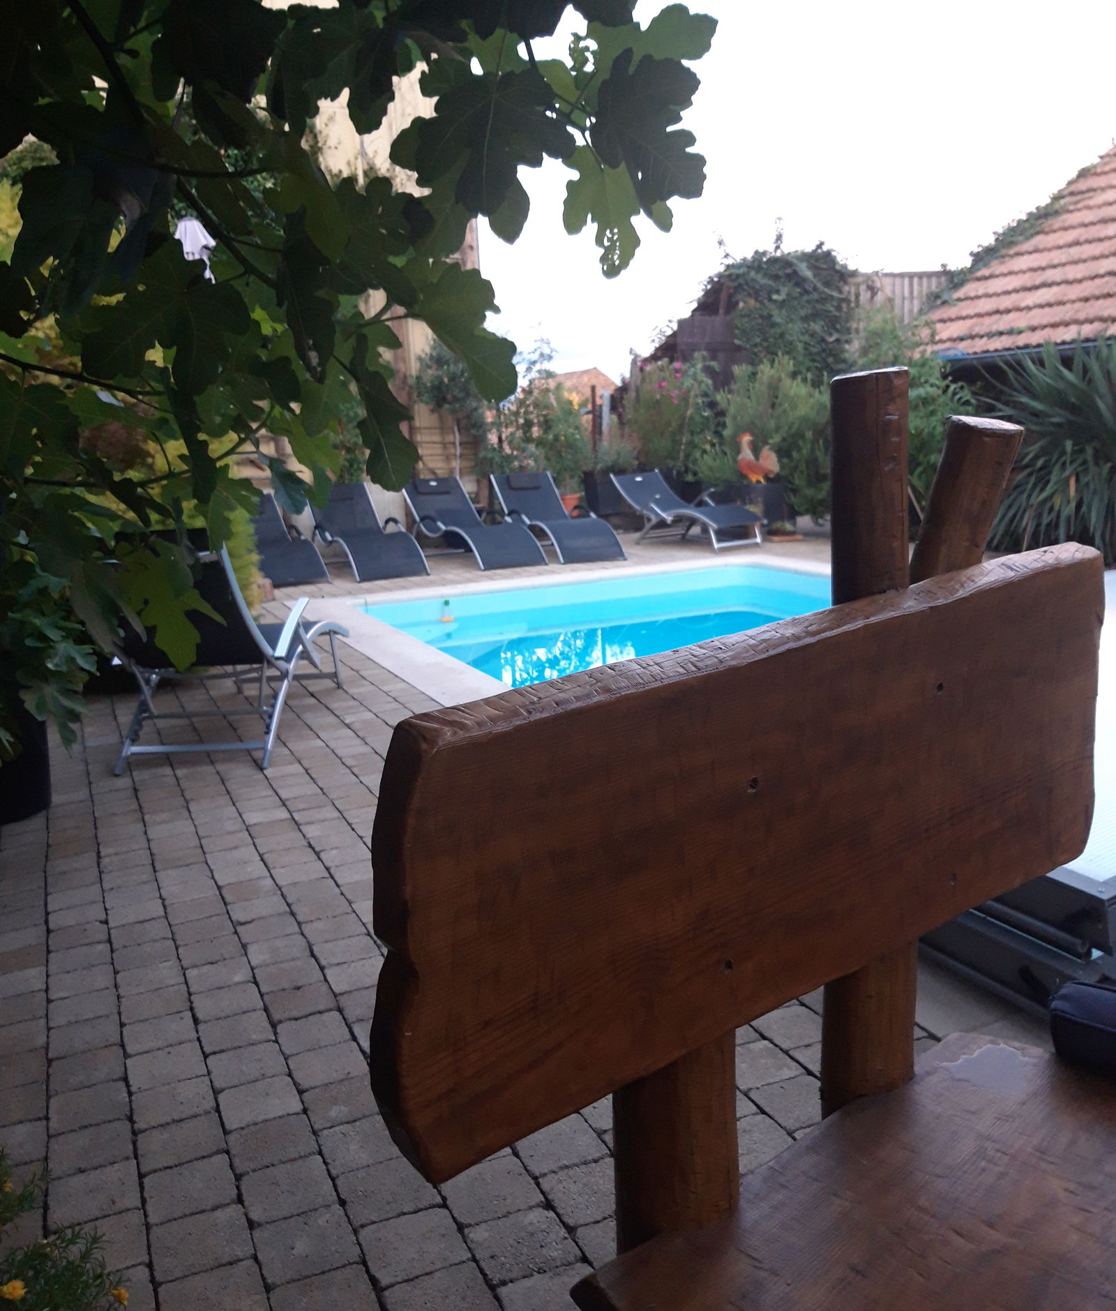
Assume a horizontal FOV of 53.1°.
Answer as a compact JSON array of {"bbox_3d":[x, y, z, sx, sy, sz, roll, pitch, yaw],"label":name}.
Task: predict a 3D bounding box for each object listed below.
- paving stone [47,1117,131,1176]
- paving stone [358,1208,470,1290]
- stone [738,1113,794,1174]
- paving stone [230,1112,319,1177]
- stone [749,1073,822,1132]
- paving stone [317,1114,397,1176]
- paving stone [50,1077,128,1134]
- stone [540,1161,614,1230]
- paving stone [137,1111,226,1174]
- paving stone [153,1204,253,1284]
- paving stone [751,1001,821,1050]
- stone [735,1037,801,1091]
[{"bbox_3d":[-0.821,0.897,1.979,0.139,0.060,0.135,-7,12,-23],"label":"paving stone"},{"bbox_3d":[-0.212,0.928,1.712,0.138,0.060,0.138,-7,12,-23],"label":"paving stone"},{"bbox_3d":[0.329,0.867,1.927,0.140,0.060,0.133,-7,12,-23],"label":"stone"},{"bbox_3d":[-0.500,0.886,1.973,0.136,0.055,0.128,-7,13,-21],"label":"paving stone"},{"bbox_3d":[0.424,0.805,1.957,0.135,0.050,0.124,-6,12,-23],"label":"stone"},{"bbox_3d":[-0.334,0.880,1.967,0.140,0.055,0.133,-7,13,-21],"label":"paving stone"},{"bbox_3d":[-0.878,0.875,2.103,0.138,0.060,0.138,-7,12,-23],"label":"paving stone"},{"bbox_3d":[0.057,0.895,1.816,0.140,0.055,0.133,-7,13,-21],"label":"stone"},{"bbox_3d":[-0.635,0.848,1.895,0.135,0.050,0.125,-6,12,-23],"label":"paving stone"},{"bbox_3d":[-0.552,0.937,1.740,0.135,0.055,0.132,-7,13,-21],"label":"paving stone"},{"bbox_3d":[0.483,0.789,2.296,0.140,0.060,0.141,-7,12,-23],"label":"paving stone"},{"bbox_3d":[0.385,0.811,2.150,0.140,0.055,0.133,-7,13,-21],"label":"stone"}]

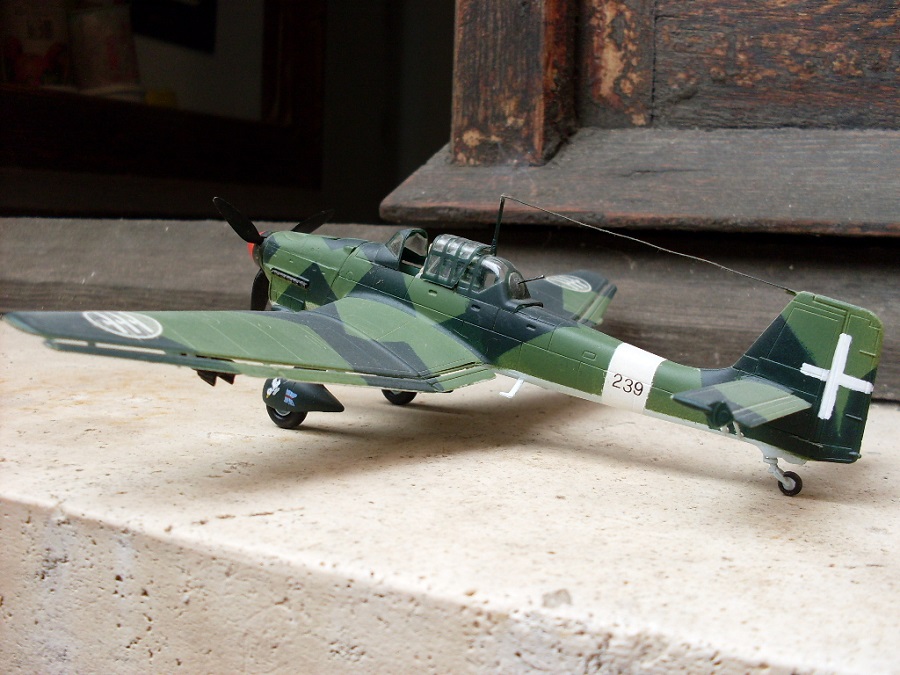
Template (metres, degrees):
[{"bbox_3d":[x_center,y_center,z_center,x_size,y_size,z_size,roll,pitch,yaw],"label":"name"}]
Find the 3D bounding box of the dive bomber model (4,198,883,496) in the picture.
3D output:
[{"bbox_3d":[0.010,-0.003,0.208,0.153,0.053,0.192,6,8,35],"label":"dive bomber model"}]

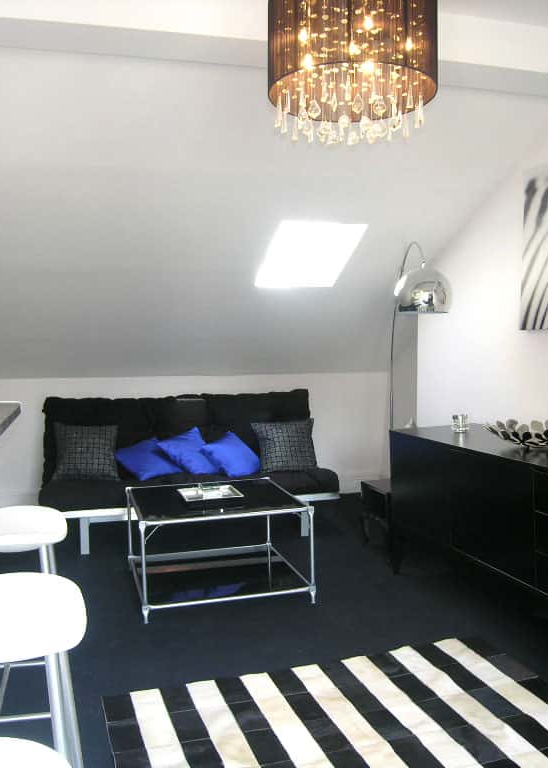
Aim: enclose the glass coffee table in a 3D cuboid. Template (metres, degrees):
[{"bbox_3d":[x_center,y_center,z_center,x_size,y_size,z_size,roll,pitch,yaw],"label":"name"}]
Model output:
[{"bbox_3d":[-0.300,0.799,3.638,0.816,0.461,0.833,-2,3,-16],"label":"glass coffee table"}]

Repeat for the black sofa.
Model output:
[{"bbox_3d":[-0.561,0.536,4.762,1.904,0.892,0.976,-2,3,-16],"label":"black sofa"}]

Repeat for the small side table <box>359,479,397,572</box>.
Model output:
[{"bbox_3d":[0.811,0.797,4.321,0.452,0.369,0.440,-2,3,-16],"label":"small side table"}]

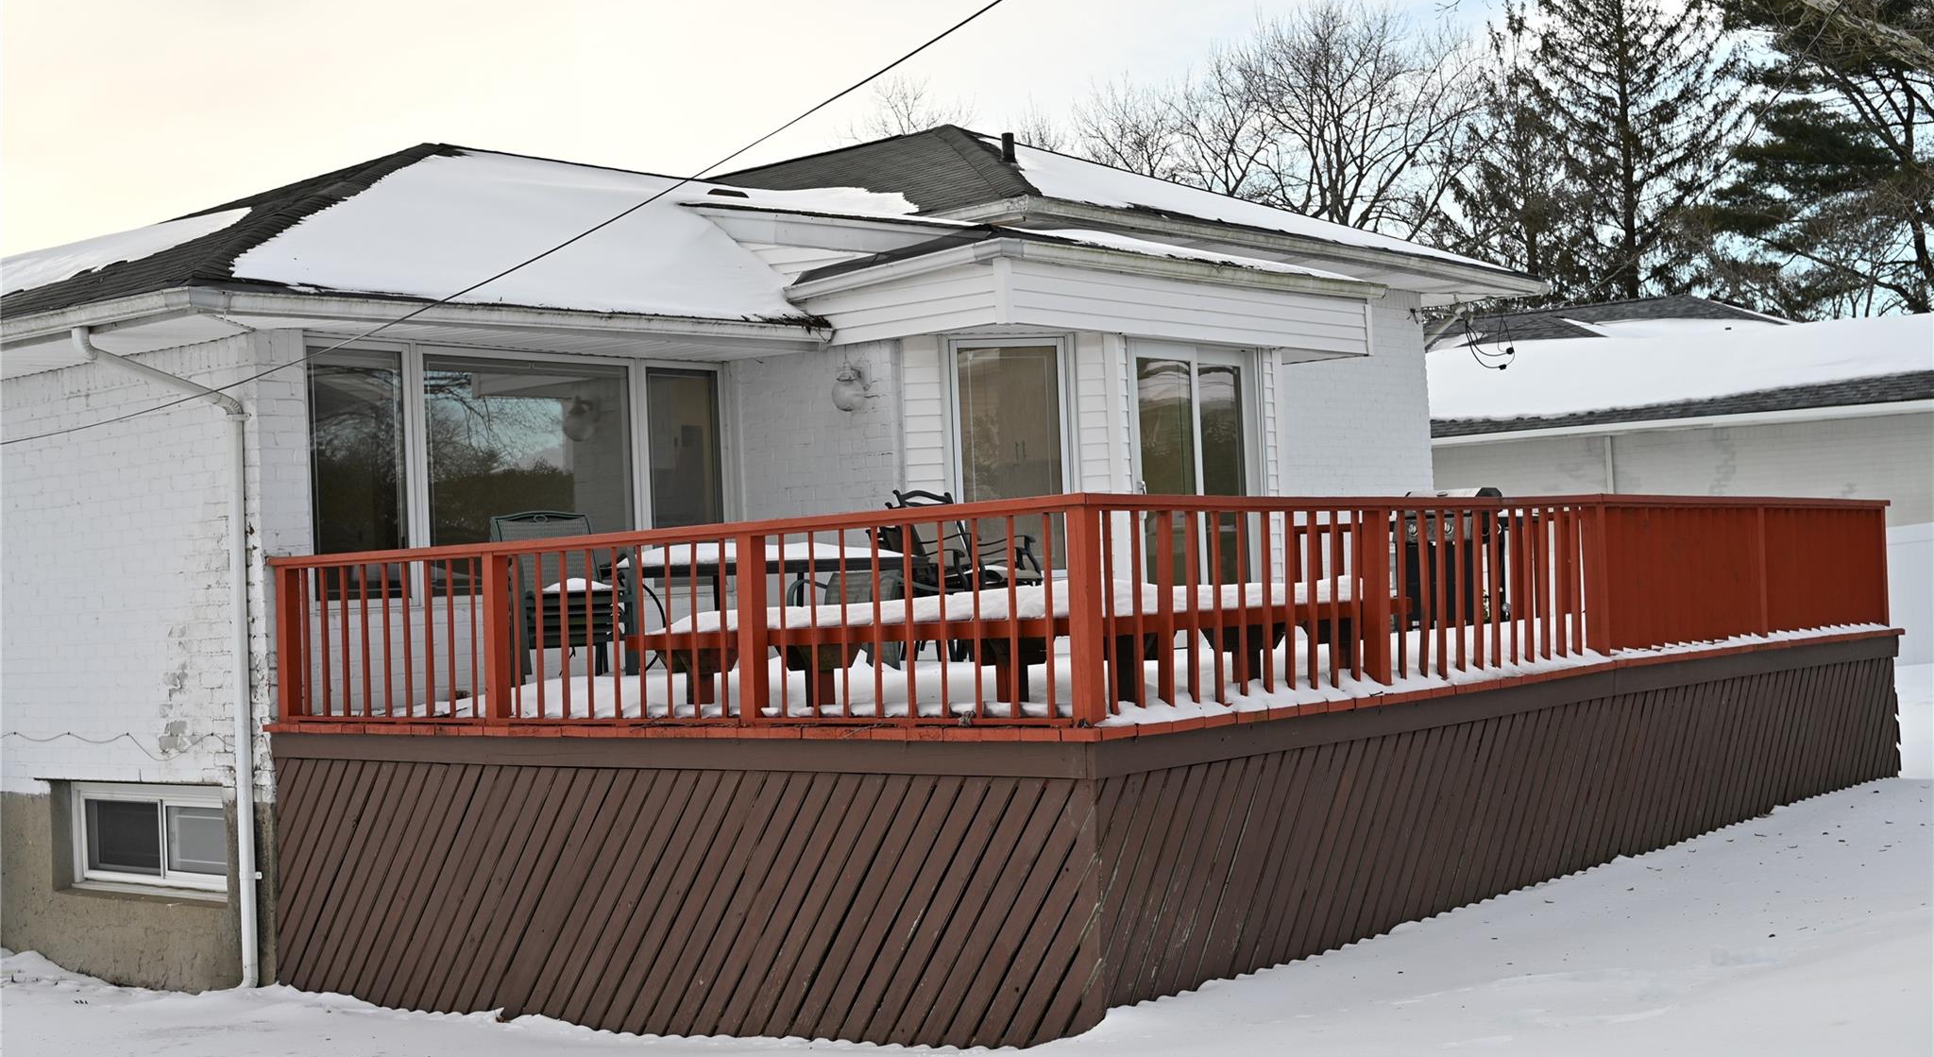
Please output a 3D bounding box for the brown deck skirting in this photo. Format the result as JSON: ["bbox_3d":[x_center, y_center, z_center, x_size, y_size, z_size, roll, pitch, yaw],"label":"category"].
[{"bbox_3d":[1.196,1.559,13.031,5.827,1.297,8.558,-4,-2,42],"label":"brown deck skirting"}]

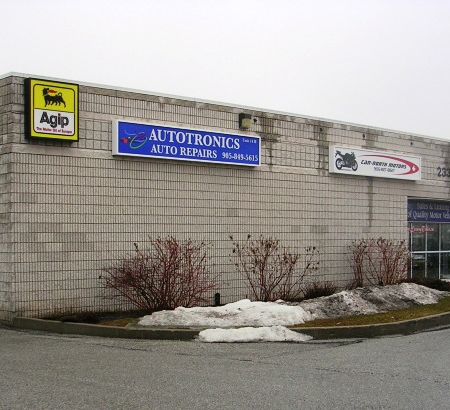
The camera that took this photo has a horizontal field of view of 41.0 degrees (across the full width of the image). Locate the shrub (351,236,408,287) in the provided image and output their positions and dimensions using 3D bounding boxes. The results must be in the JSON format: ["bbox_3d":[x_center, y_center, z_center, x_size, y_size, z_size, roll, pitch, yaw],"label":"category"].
[{"bbox_3d":[4.542,1.694,17.600,1.600,1.500,1.400,2,-4,-36],"label":"shrub"}]

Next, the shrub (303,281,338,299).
[{"bbox_3d":[2.536,2.231,16.000,0.850,0.450,0.750,2,-4,-36],"label":"shrub"}]

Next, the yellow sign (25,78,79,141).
[{"bbox_3d":[-3.570,-1.927,12.512,1.022,1.209,0.300,2,-4,-36],"label":"yellow sign"}]

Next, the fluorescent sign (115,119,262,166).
[{"bbox_3d":[-0.786,-1.429,14.594,4.119,0.758,0.220,2,-4,-36],"label":"fluorescent sign"}]

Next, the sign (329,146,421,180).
[{"bbox_3d":[4.755,-1.214,18.692,4.083,0.791,0.210,2,-4,-36],"label":"sign"}]

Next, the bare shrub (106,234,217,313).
[{"bbox_3d":[-1.391,1.545,13.200,2.300,1.650,1.700,2,-4,-36],"label":"bare shrub"}]

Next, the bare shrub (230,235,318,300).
[{"bbox_3d":[1.224,1.570,14.900,2.100,1.650,1.500,2,-4,-36],"label":"bare shrub"}]

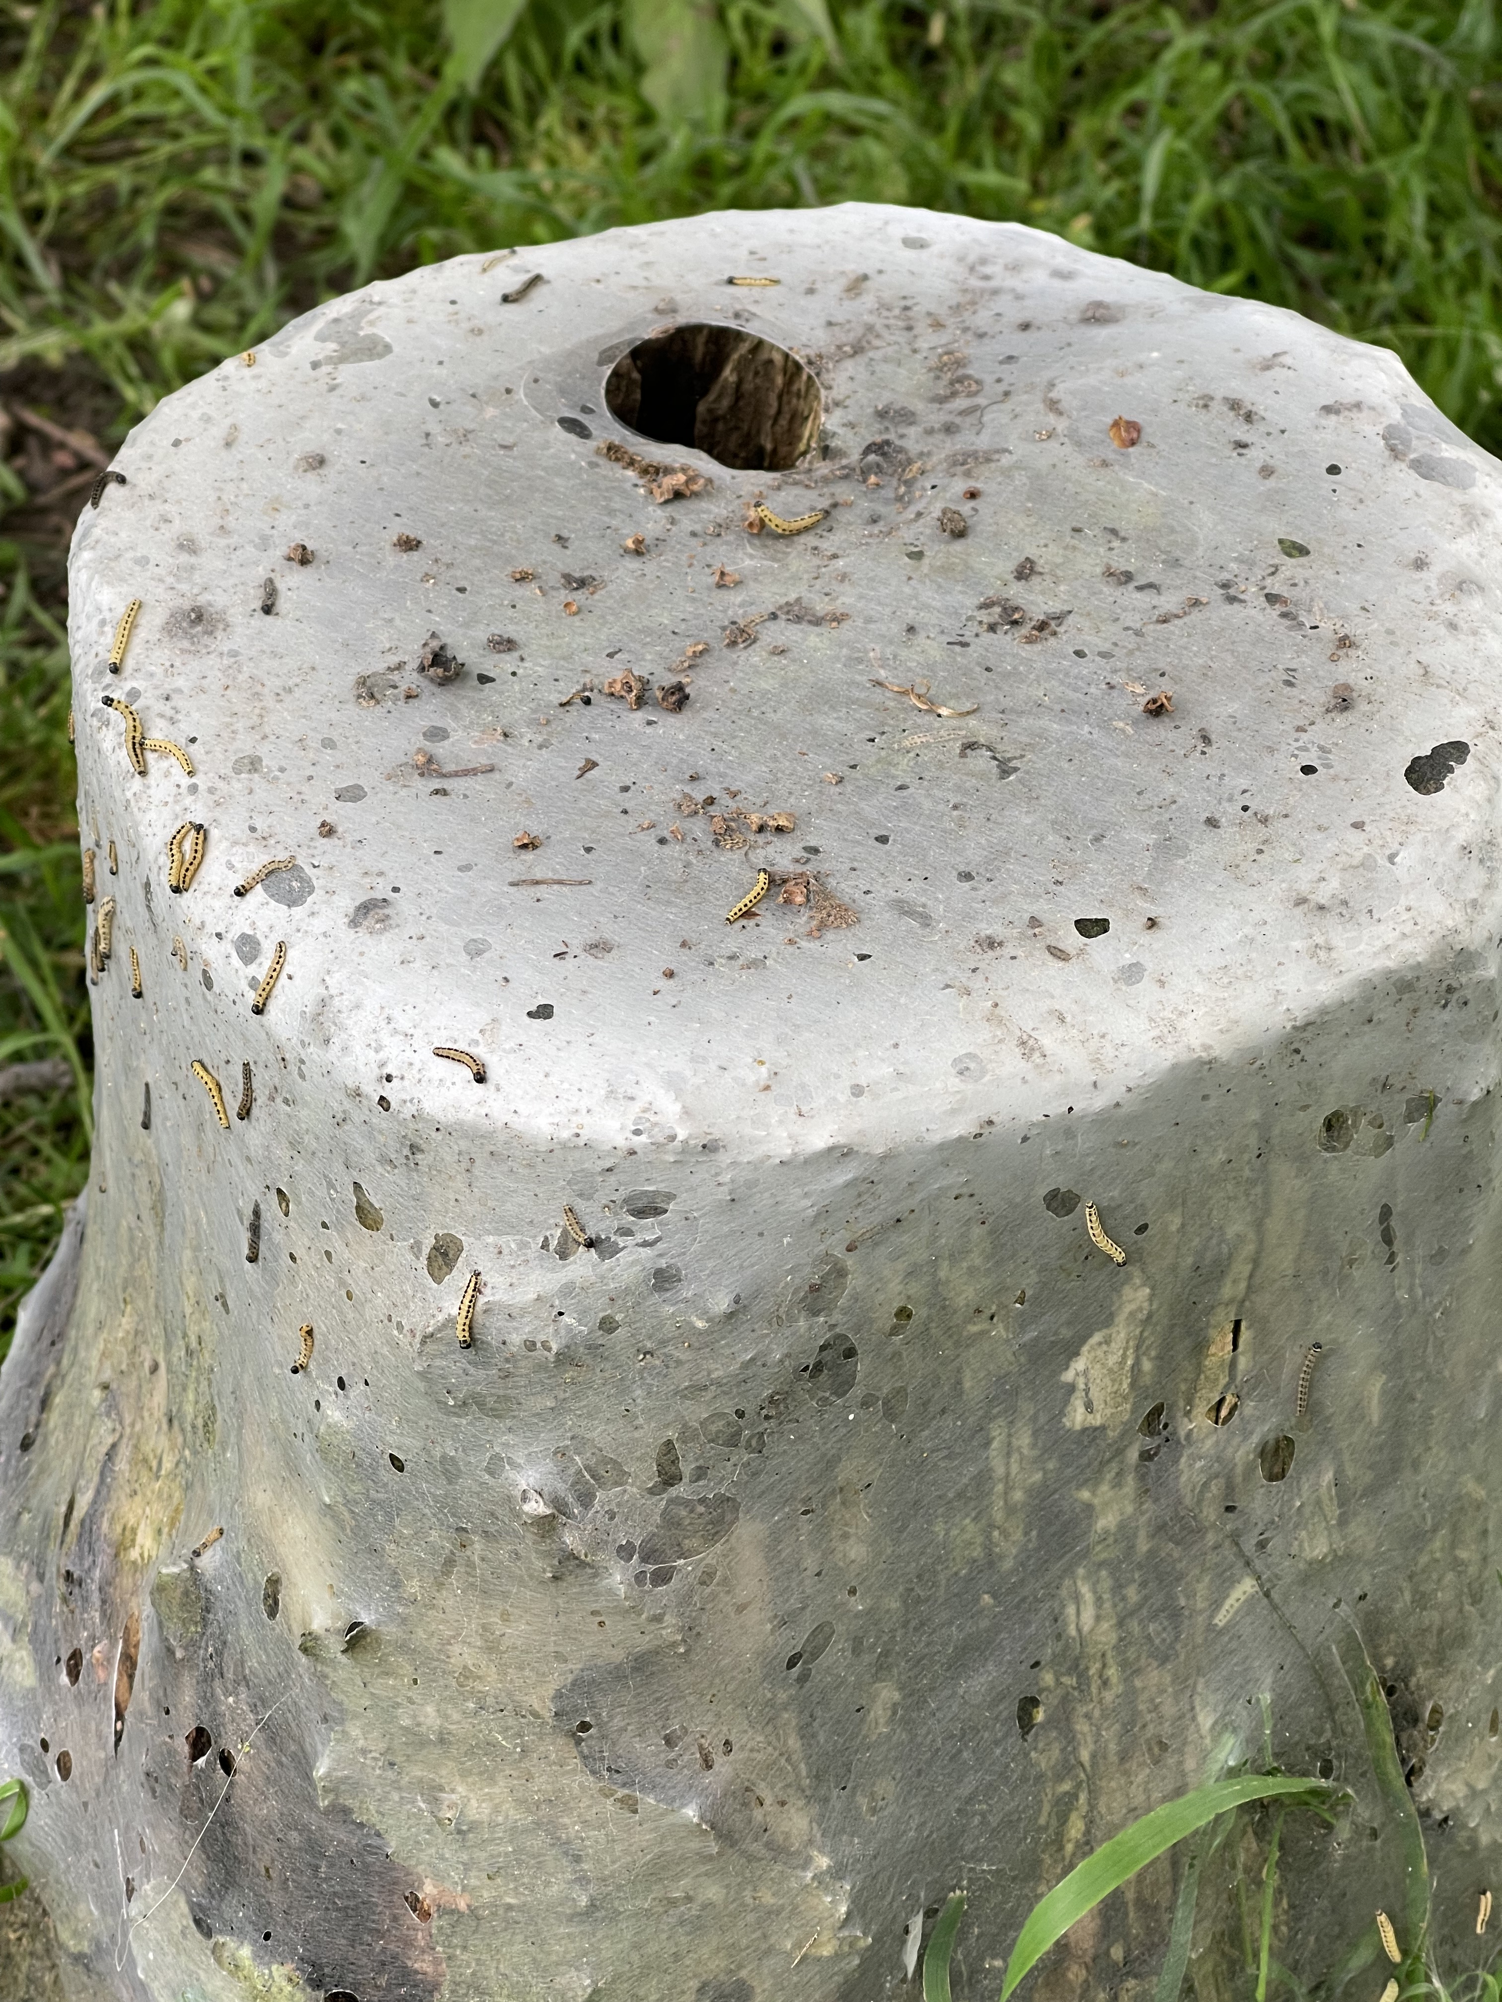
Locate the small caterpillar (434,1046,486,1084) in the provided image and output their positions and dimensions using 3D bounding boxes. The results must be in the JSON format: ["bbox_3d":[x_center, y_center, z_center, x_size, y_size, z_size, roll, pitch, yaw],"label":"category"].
[{"bbox_3d":[-0.071,0.015,0.904,0.016,0.003,0.005,31,70,24],"label":"small caterpillar"}]

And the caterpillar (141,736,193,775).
[{"bbox_3d":[-0.154,-0.066,0.983,0.019,0.003,0.006,33,71,25],"label":"caterpillar"}]

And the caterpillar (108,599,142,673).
[{"bbox_3d":[-0.173,-0.101,1.025,0.004,0.003,0.024,6,64,15],"label":"caterpillar"}]

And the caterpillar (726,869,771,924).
[{"bbox_3d":[0.000,-0.026,0.939,0.005,0.003,0.022,18,47,18],"label":"caterpillar"}]

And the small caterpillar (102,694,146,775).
[{"bbox_3d":[-0.167,-0.072,0.995,0.007,0.003,0.026,-29,66,-2],"label":"small caterpillar"}]

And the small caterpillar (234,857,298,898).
[{"bbox_3d":[-0.125,-0.033,0.951,0.018,0.003,0.005,-32,52,-9],"label":"small caterpillar"}]

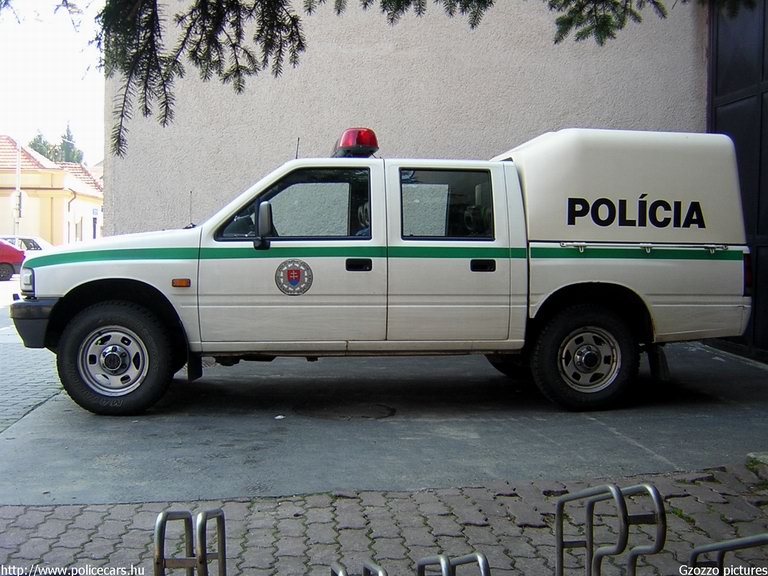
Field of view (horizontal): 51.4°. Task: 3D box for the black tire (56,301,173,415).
[{"bbox_3d":[-1.683,0.445,5.035,0.705,0.700,0.220,0,3,-5],"label":"black tire"}]

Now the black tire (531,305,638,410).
[{"bbox_3d":[1.332,0.457,5.310,0.705,0.700,0.220,0,3,-5],"label":"black tire"}]

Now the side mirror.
[{"bbox_3d":[-0.744,-0.378,4.890,0.110,0.295,0.210,0,3,-5],"label":"side mirror"}]

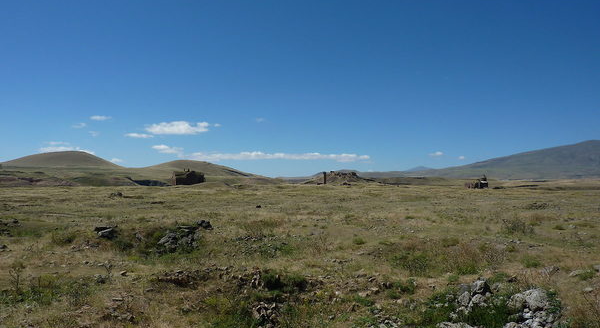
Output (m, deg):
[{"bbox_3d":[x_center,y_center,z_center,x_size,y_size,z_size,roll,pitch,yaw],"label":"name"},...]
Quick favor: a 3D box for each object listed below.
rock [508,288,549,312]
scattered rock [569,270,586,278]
[{"bbox_3d":[3.270,1.939,6.200,0.490,0.250,0.360,-1,-2,27],"label":"rock"},{"bbox_3d":[5.572,2.199,8.700,0.290,0.120,0.220,-1,-2,27],"label":"scattered rock"}]

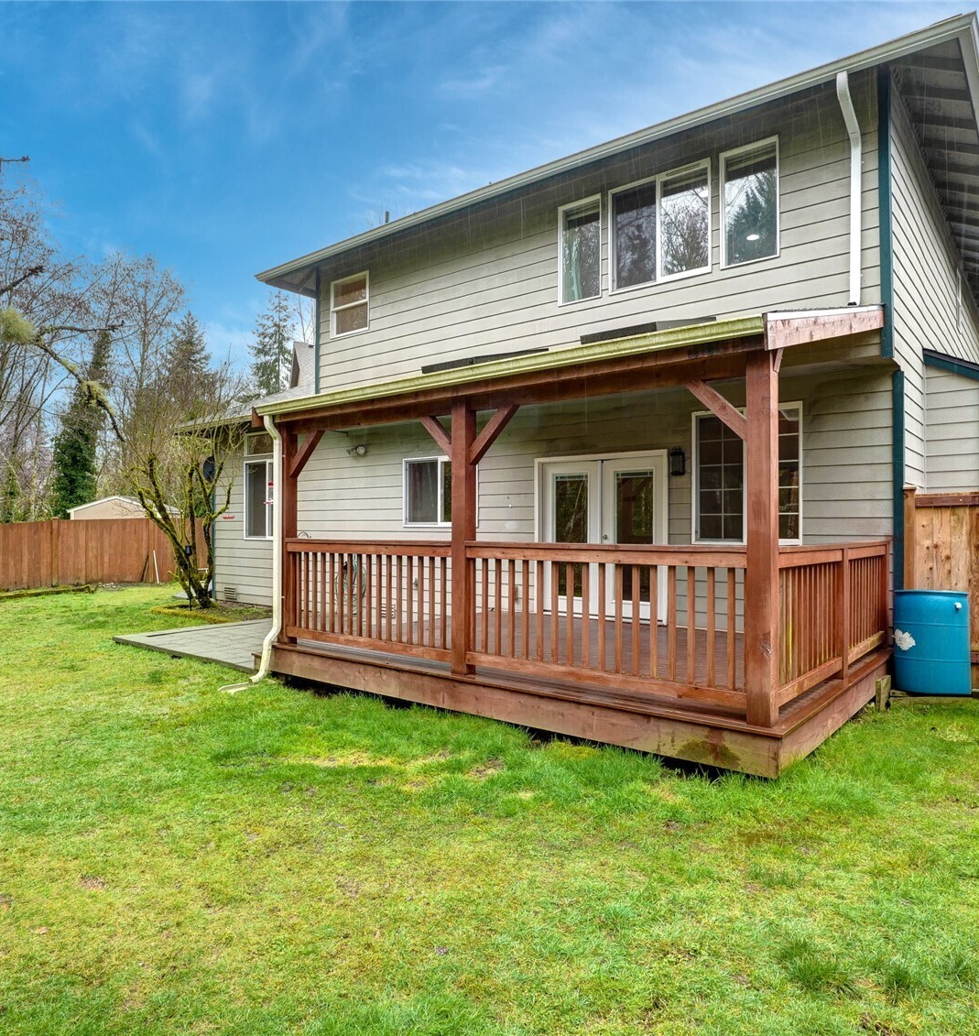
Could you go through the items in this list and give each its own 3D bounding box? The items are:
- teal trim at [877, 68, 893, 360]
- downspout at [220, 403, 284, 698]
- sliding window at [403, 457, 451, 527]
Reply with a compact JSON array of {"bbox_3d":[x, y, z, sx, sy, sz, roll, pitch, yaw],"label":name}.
[{"bbox_3d":[3.655,-2.813,6.341,0.095,2.700,0.040,0,-1,38],"label":"teal trim"},{"bbox_3d":[-2.222,0.300,6.503,0.160,2.580,0.650,0,-1,38],"label":"downspout"},{"bbox_3d":[-0.758,-0.391,10.517,1.520,1.060,0.090,0,-1,38],"label":"sliding window"}]

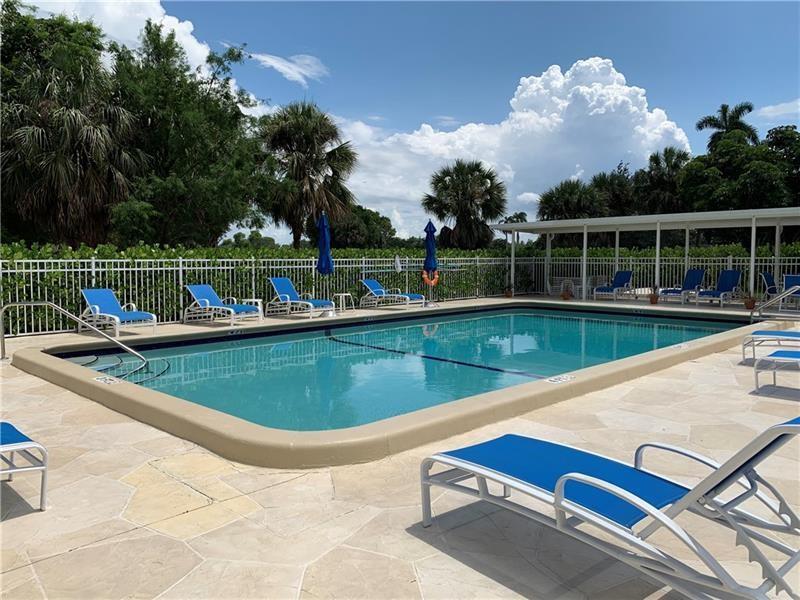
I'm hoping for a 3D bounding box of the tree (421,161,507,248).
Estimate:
[{"bbox_3d":[2.986,-3.534,27.816,4.000,5.950,4.000,0,4,0],"label":"tree"}]

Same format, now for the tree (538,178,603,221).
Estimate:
[{"bbox_3d":[9.283,-3.763,32.813,3.700,5.670,3.700,0,4,0],"label":"tree"}]

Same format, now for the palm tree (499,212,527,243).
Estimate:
[{"bbox_3d":[18.879,-10.300,99.514,4.400,8.970,4.000,0,4,0],"label":"palm tree"}]

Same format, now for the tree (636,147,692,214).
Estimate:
[{"bbox_3d":[15.754,-5.102,35.723,3.500,7.920,3.500,0,4,0],"label":"tree"}]

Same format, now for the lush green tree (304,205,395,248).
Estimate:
[{"bbox_3d":[-4.393,-5.256,51.754,8.000,5.890,7.500,0,4,0],"label":"lush green tree"}]

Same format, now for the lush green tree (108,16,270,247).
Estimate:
[{"bbox_3d":[-6.927,-4.471,19.726,5.700,9.000,5.700,0,4,0],"label":"lush green tree"}]

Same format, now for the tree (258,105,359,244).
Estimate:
[{"bbox_3d":[-3.560,-4.019,23.770,3.800,7.510,3.800,0,4,0],"label":"tree"}]

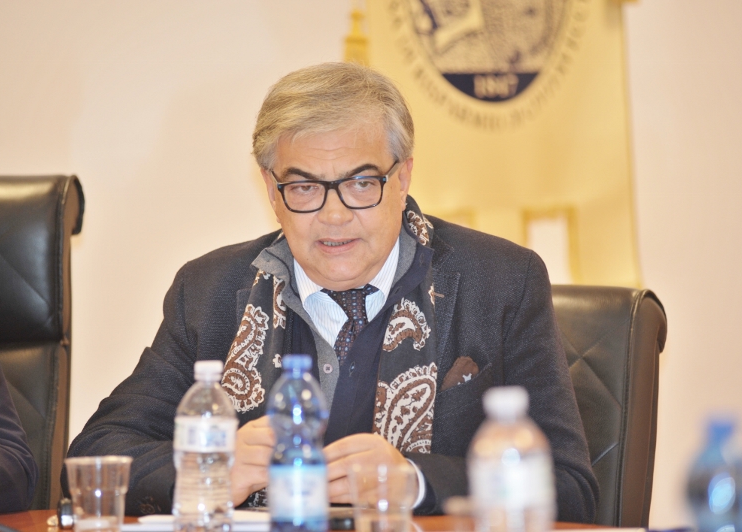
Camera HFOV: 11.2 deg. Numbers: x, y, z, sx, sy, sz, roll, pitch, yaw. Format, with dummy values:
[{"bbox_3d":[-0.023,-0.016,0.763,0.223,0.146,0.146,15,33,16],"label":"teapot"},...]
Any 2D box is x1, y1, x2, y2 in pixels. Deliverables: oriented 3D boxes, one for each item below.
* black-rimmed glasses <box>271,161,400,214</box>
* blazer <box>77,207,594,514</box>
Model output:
[{"bbox_3d":[-0.044,-0.099,4.600,0.146,0.046,0.145,-3,14,3],"label":"black-rimmed glasses"},{"bbox_3d":[-0.048,0.205,4.630,0.650,0.560,0.480,0,-1,3],"label":"blazer"}]

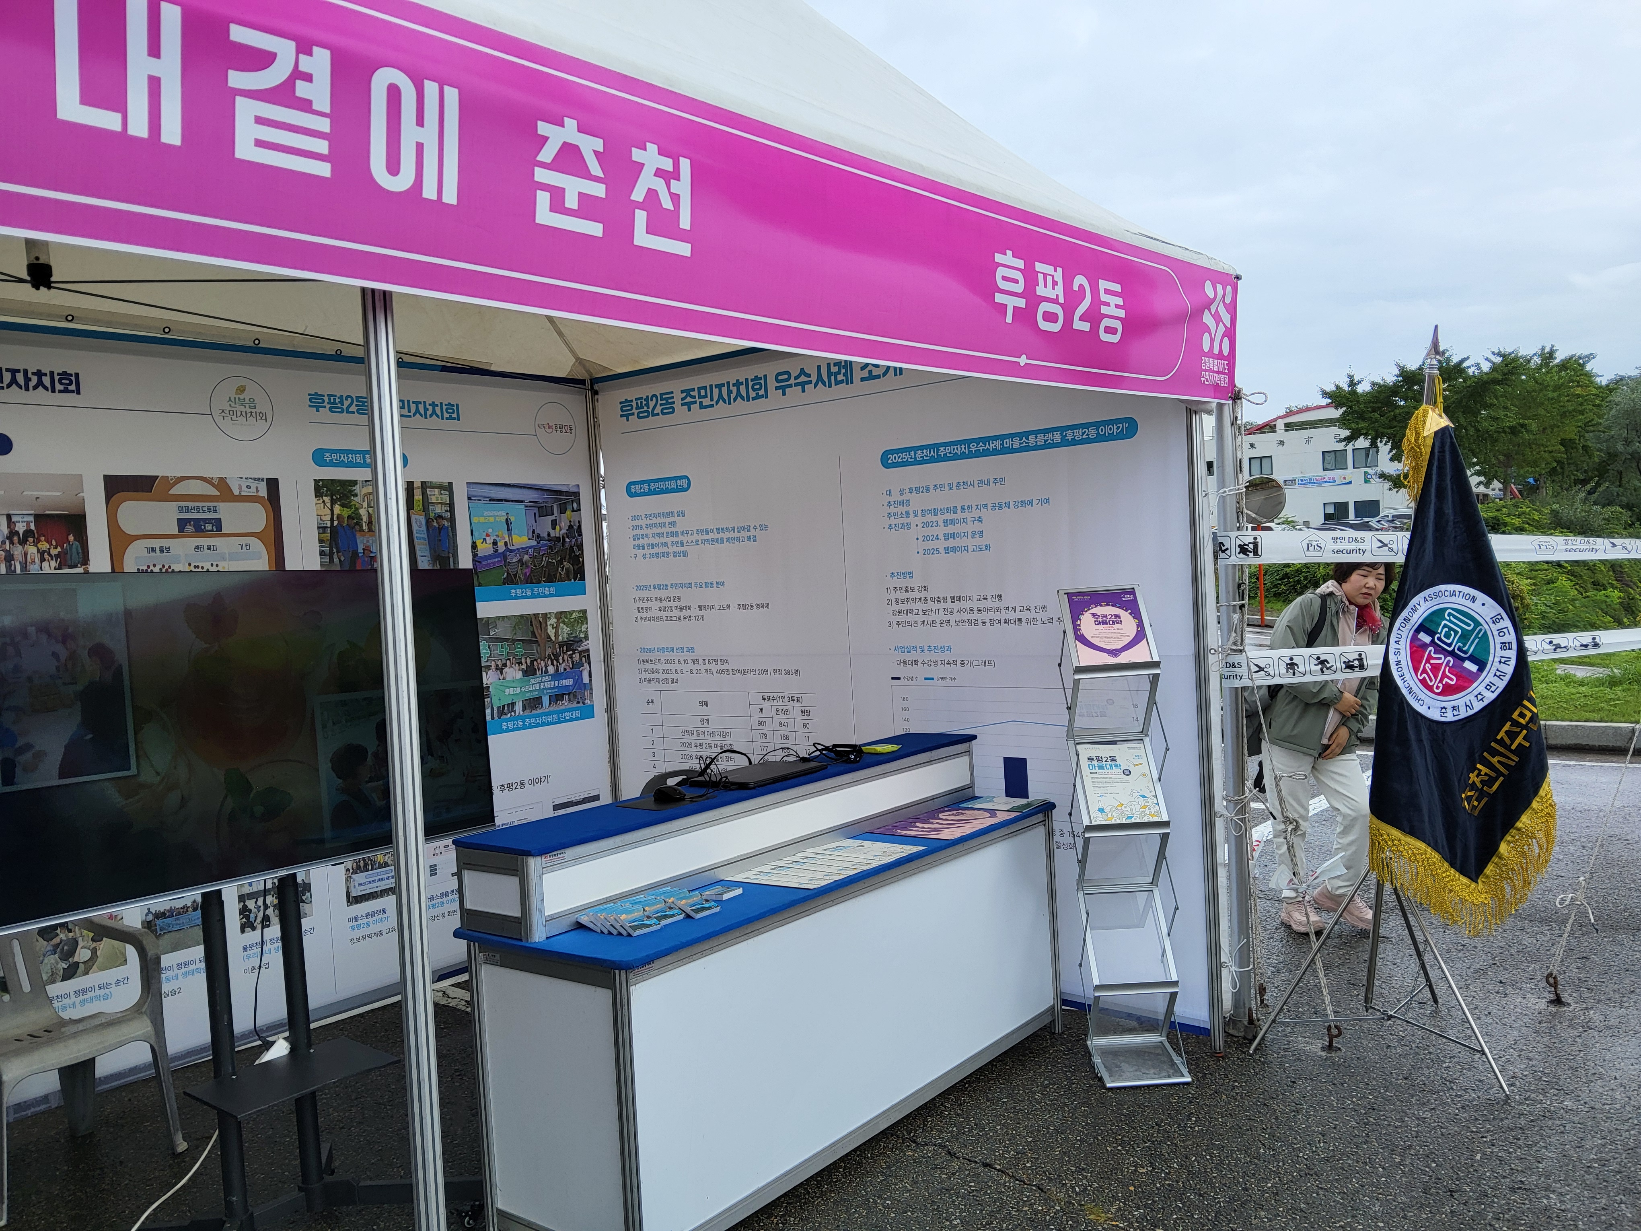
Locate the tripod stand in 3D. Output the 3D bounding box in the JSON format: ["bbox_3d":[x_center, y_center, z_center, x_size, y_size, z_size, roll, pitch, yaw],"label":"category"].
[{"bbox_3d":[1.690,1.013,3.910,0.684,0.700,0.743,-3,2,12],"label":"tripod stand"}]

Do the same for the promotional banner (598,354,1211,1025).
[{"bbox_3d":[0.129,0.155,4.696,2.650,2.450,0.040,-2,2,37],"label":"promotional banner"}]

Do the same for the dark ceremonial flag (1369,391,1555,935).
[{"bbox_3d":[1.982,0.144,3.800,0.520,1.640,0.320,-2,2,18],"label":"dark ceremonial flag"}]

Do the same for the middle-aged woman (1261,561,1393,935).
[{"bbox_3d":[2.089,0.535,5.128,0.500,1.550,0.470,-4,2,-28],"label":"middle-aged woman"}]

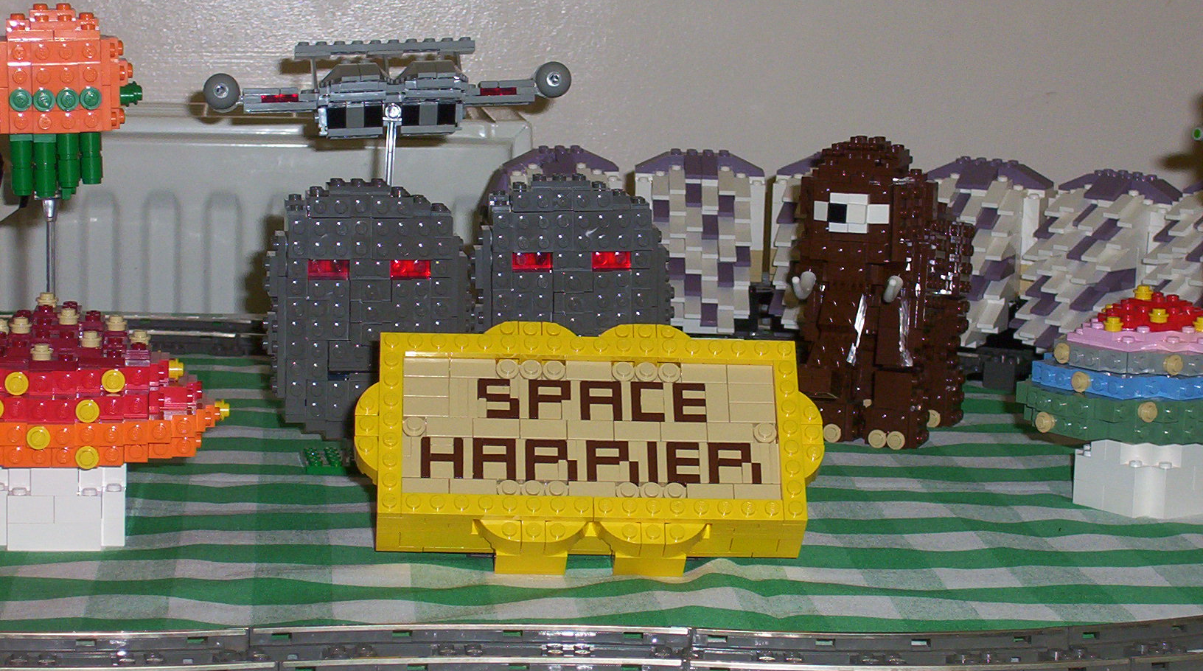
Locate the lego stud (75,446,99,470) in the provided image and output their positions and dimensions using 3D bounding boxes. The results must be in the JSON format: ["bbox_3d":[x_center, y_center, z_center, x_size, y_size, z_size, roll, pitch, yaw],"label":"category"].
[{"bbox_3d":[-0.172,0.041,1.166,0.008,0.008,0.005,0,11,-7],"label":"lego stud"}]

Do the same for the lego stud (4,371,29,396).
[{"bbox_3d":[-0.196,0.016,1.168,0.008,0.008,0.005,0,11,-7],"label":"lego stud"}]

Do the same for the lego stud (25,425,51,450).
[{"bbox_3d":[-0.187,0.034,1.159,0.008,0.008,0.005,0,11,-7],"label":"lego stud"}]

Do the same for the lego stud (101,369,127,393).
[{"bbox_3d":[-0.164,0.015,1.168,0.008,0.008,0.005,0,11,-7],"label":"lego stud"}]

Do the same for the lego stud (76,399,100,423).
[{"bbox_3d":[-0.172,0.025,1.164,0.008,0.008,0.005,0,11,-7],"label":"lego stud"}]

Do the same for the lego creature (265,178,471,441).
[{"bbox_3d":[-0.092,-0.015,1.389,0.080,0.101,0.074,0,11,-4],"label":"lego creature"}]

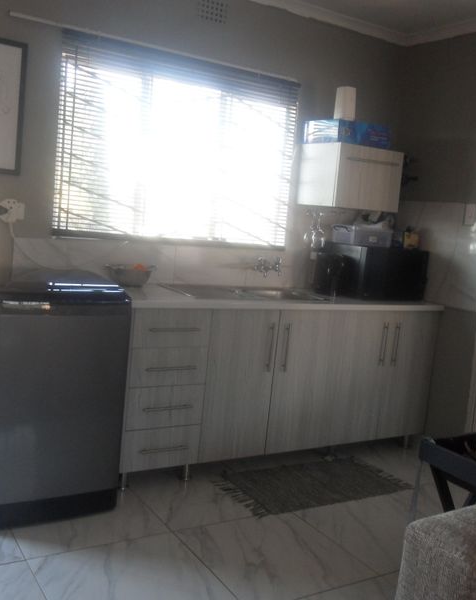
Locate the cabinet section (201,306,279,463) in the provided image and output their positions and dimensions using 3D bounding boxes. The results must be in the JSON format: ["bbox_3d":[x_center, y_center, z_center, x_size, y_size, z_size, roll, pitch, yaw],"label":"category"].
[{"bbox_3d":[-0.137,0.358,3.262,0.376,0.721,0.570,1,8,-32],"label":"cabinet section"}]

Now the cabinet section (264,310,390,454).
[{"bbox_3d":[0.328,0.365,3.558,0.726,0.721,0.570,1,8,-32],"label":"cabinet section"}]

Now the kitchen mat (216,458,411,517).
[{"bbox_3d":[0.392,0.951,3.365,0.965,0.010,0.460,1,9,-32],"label":"kitchen mat"}]

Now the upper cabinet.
[{"bbox_3d":[0.678,-0.727,3.900,0.500,0.355,0.347,1,9,-32],"label":"upper cabinet"}]

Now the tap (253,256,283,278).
[{"bbox_3d":[0.190,-0.193,3.834,0.185,0.120,0.120,1,9,-32],"label":"tap"}]

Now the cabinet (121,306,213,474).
[{"bbox_3d":[-0.471,0.377,3.257,0.398,0.764,0.560,1,9,-32],"label":"cabinet"}]

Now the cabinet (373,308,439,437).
[{"bbox_3d":[0.875,0.400,4.088,0.392,0.767,0.560,1,9,-32],"label":"cabinet"}]

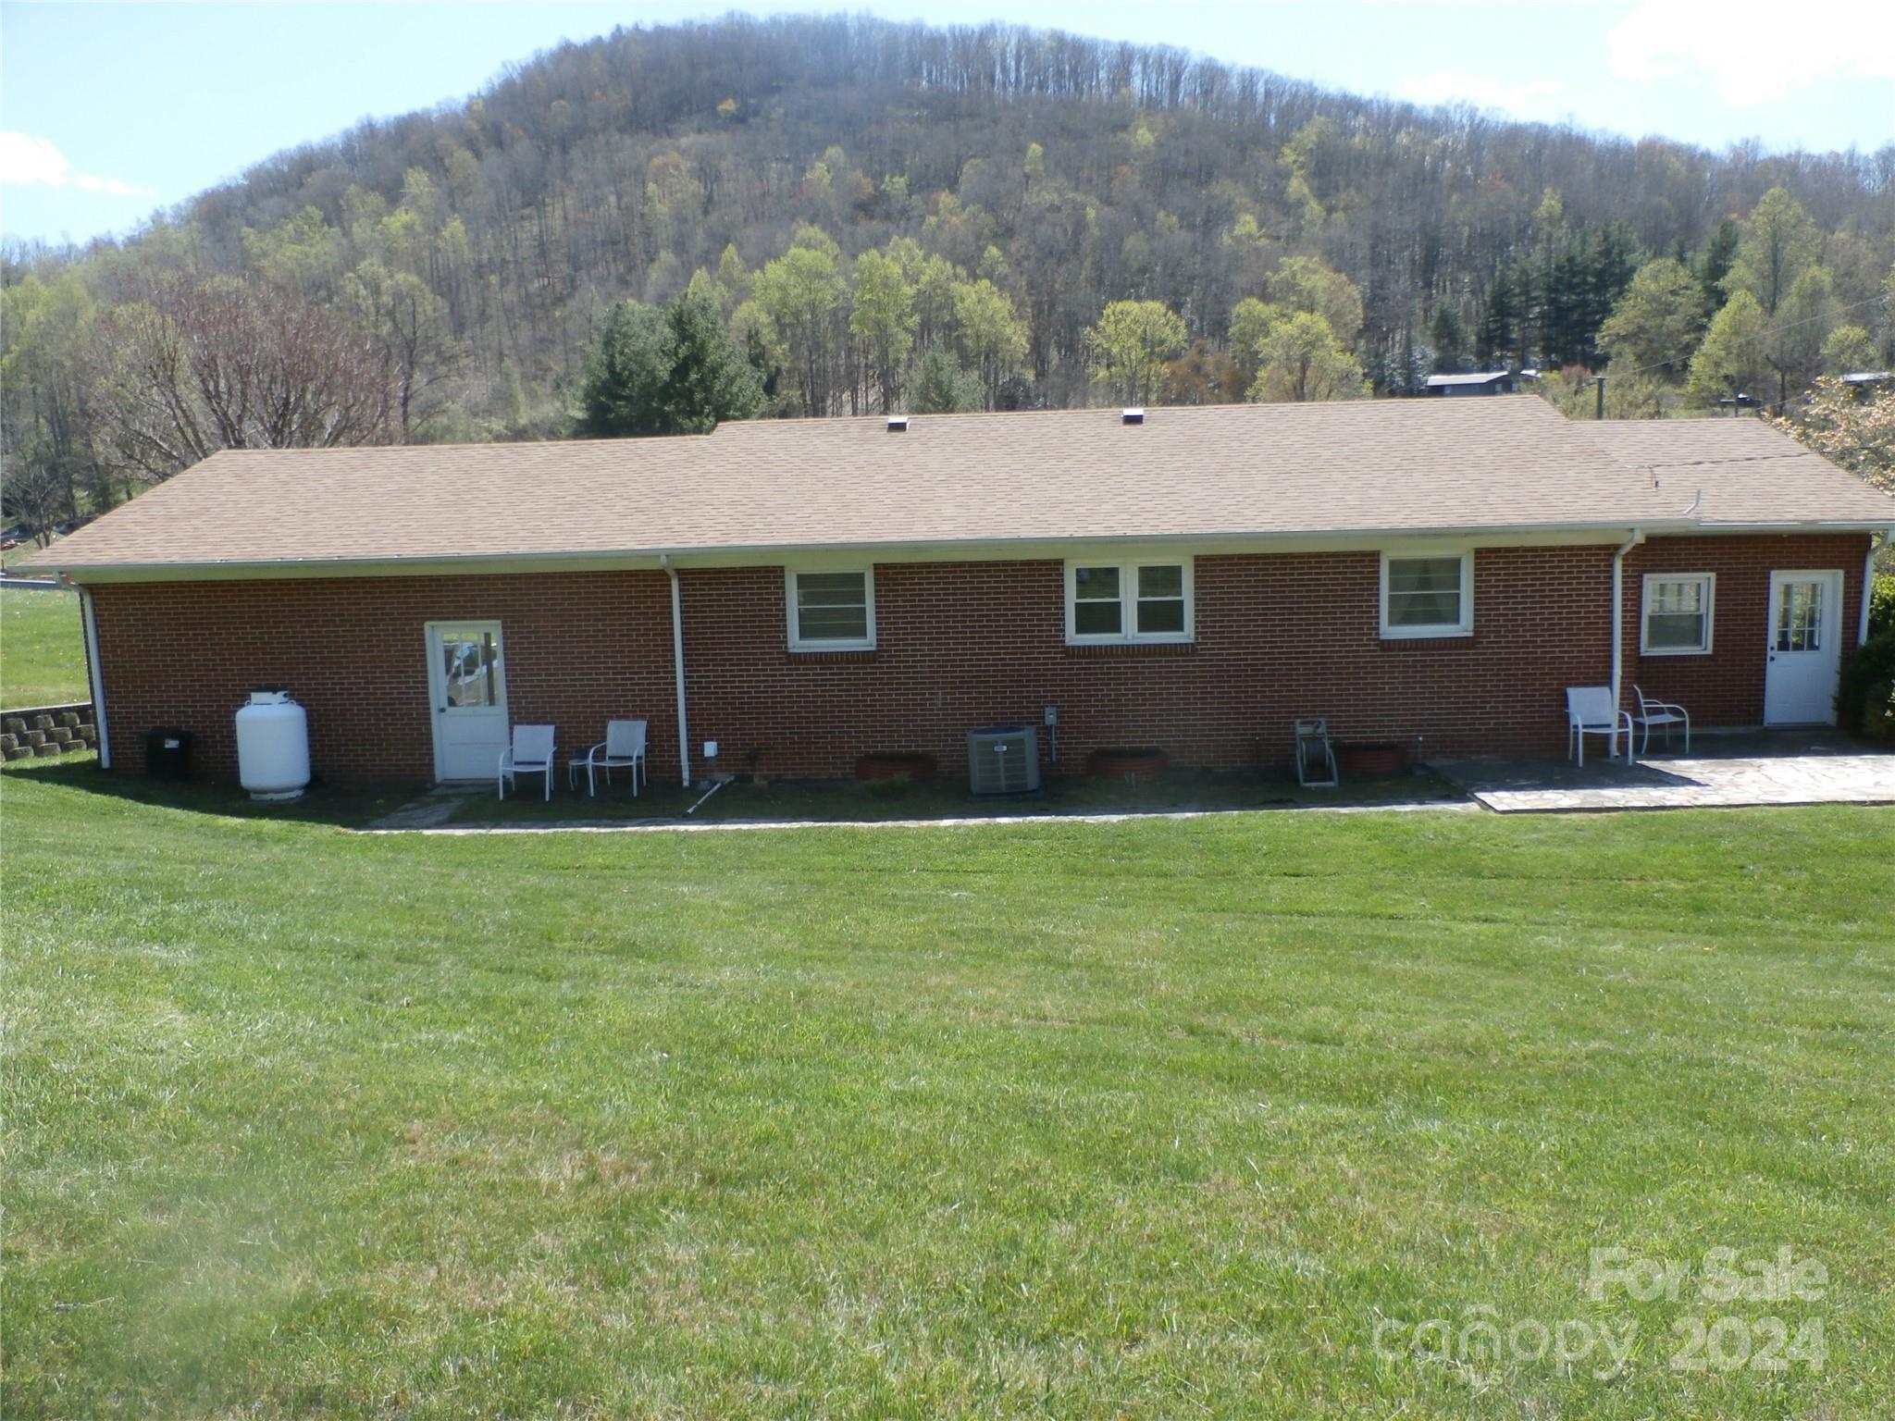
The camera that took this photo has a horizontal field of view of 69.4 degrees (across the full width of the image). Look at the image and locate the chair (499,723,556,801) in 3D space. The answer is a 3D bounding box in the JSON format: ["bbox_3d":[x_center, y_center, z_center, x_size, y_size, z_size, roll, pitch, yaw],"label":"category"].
[{"bbox_3d":[-5.090,0.609,16.719,0.620,0.840,0.680,-2,7,-3],"label":"chair"}]

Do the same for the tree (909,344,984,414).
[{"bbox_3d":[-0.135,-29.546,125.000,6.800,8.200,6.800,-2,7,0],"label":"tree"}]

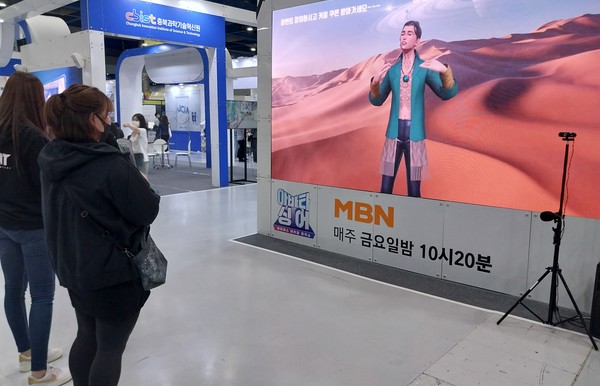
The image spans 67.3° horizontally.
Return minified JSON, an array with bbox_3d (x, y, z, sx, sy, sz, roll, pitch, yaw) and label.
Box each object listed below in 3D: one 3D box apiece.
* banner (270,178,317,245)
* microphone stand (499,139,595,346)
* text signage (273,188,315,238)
[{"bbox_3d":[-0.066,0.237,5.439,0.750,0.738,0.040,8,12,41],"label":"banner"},{"bbox_3d":[1.849,0.269,3.191,0.635,1.390,0.554,7,11,37],"label":"microphone stand"},{"bbox_3d":[-0.069,0.237,5.429,0.684,0.548,0.020,8,12,41],"label":"text signage"}]

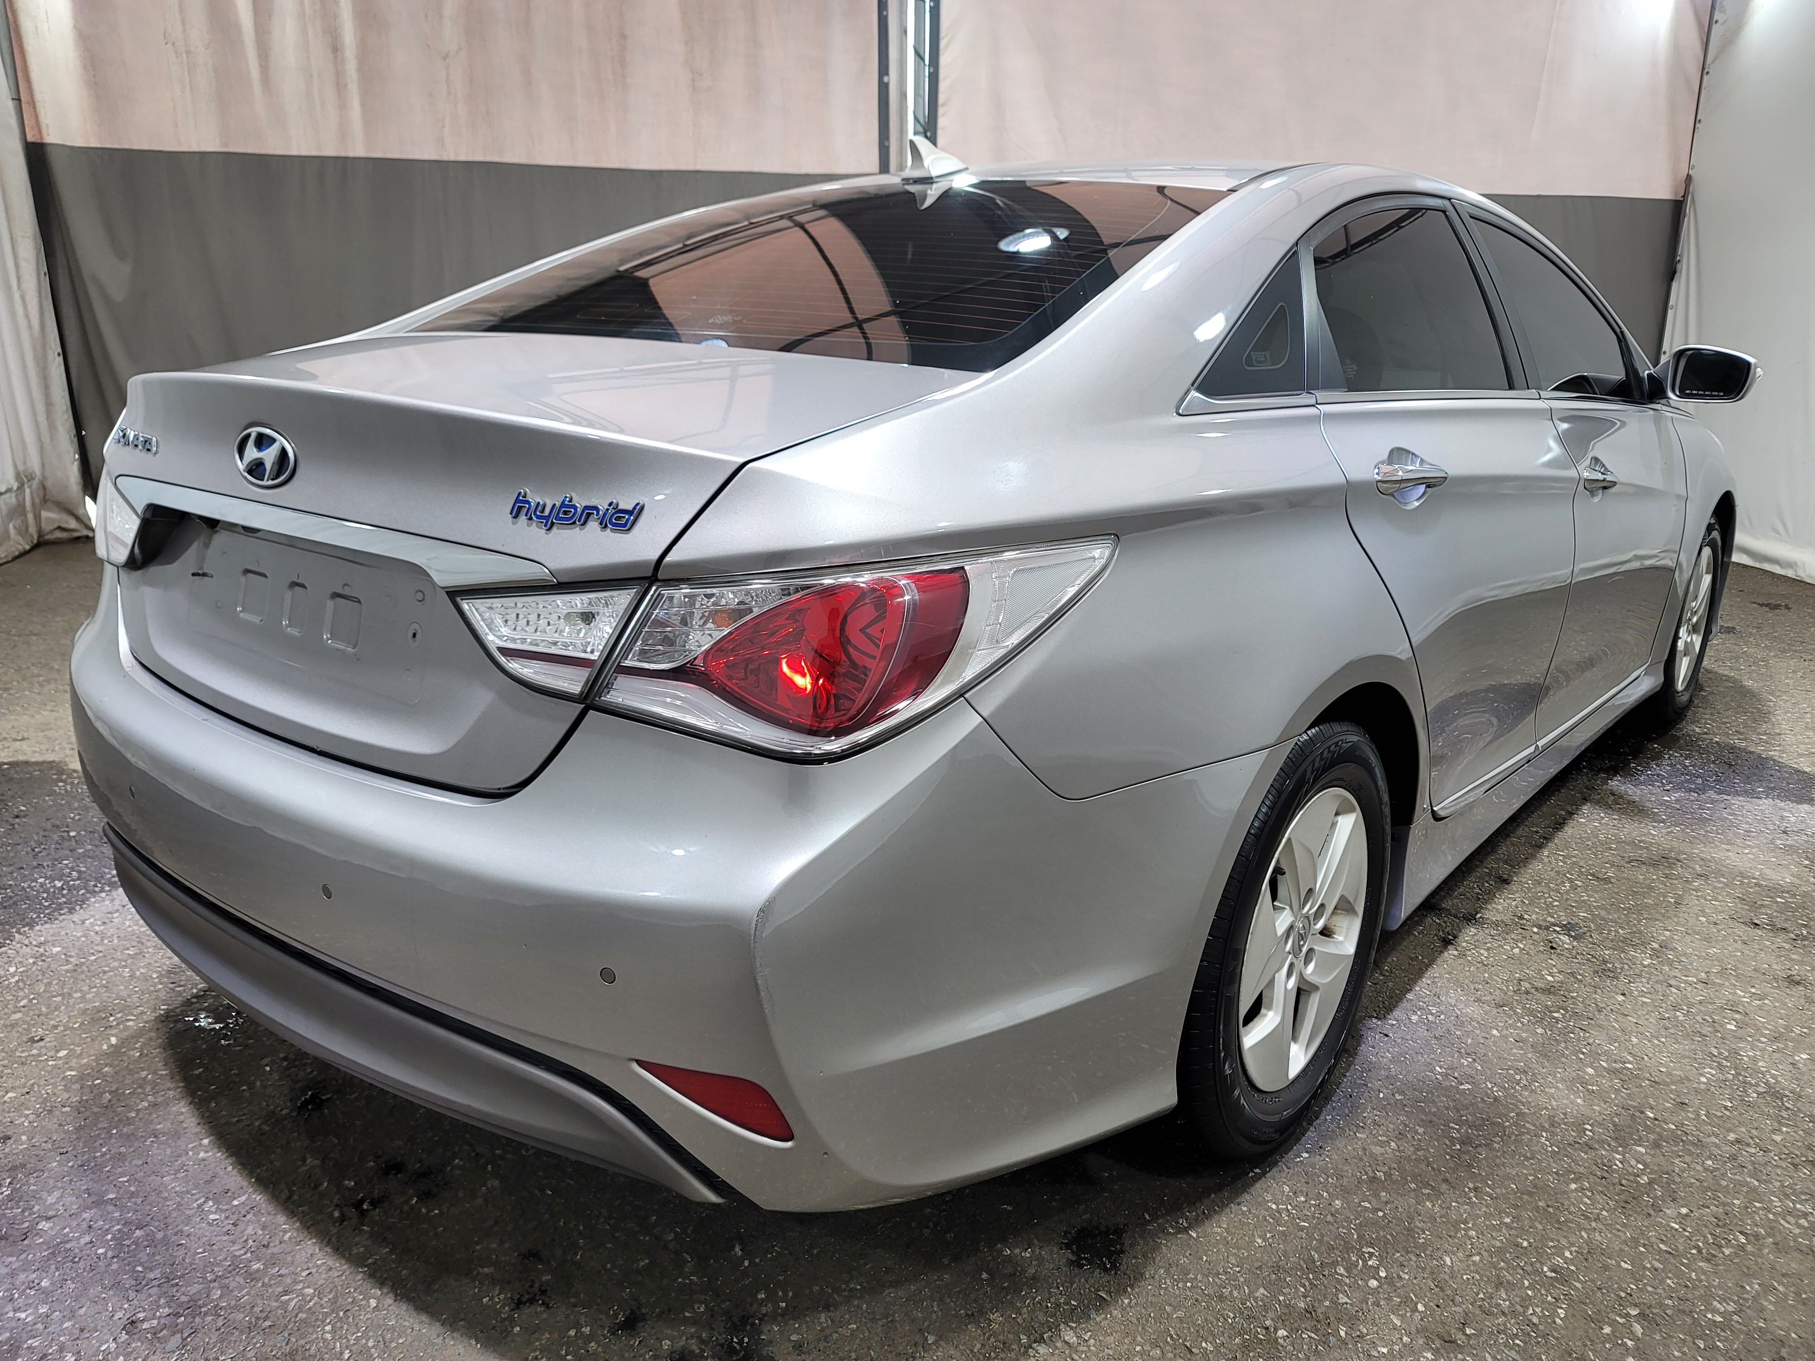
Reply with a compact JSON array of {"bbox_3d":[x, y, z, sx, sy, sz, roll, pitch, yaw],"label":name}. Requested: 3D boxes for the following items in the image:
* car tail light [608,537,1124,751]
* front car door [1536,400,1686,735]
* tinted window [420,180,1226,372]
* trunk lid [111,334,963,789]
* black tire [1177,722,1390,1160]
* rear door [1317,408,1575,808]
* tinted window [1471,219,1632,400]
[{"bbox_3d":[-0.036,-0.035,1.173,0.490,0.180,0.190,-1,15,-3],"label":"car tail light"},{"bbox_3d":[1.569,-0.298,2.968,0.150,0.710,1.150,12,19,38],"label":"front car door"},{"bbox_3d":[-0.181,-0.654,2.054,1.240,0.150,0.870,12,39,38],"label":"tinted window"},{"bbox_3d":[-0.570,-0.210,1.690,1.340,0.430,0.570,12,19,38],"label":"trunk lid"},{"bbox_3d":[0.488,0.344,1.875,0.215,0.668,0.668,12,19,38],"label":"black tire"},{"bbox_3d":[0.879,-0.115,2.157,0.150,0.710,1.090,12,19,38],"label":"rear door"},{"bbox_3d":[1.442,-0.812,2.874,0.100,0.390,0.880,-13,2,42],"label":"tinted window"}]

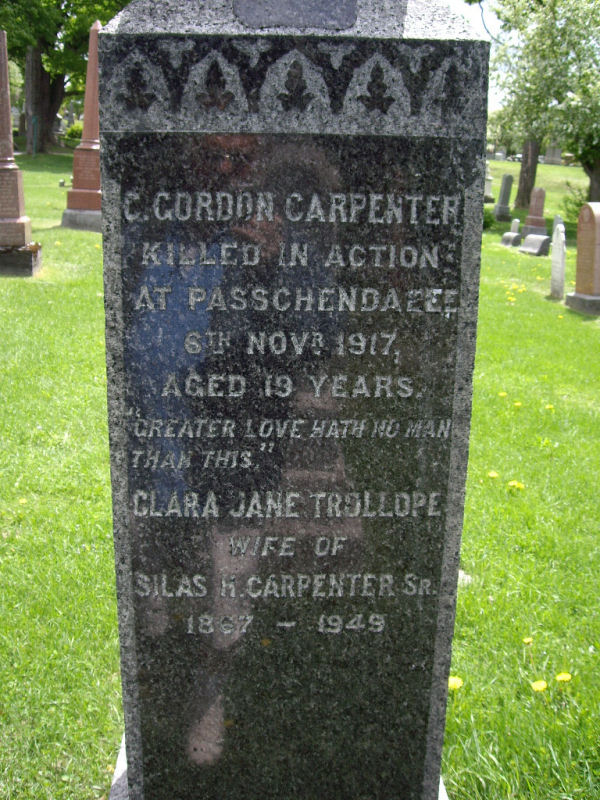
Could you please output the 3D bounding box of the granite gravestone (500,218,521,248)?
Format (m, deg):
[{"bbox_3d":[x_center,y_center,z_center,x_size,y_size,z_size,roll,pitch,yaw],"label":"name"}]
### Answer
[{"bbox_3d":[3.849,-3.038,15.954,0.210,0.480,0.380,-3,16,-14],"label":"granite gravestone"}]

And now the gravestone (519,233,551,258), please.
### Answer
[{"bbox_3d":[3.964,-2.630,14.760,0.250,0.350,0.550,-3,16,-14],"label":"gravestone"}]

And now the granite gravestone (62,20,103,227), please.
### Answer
[{"bbox_3d":[-3.952,-5.439,17.579,1.000,3.950,1.000,3,16,8],"label":"granite gravestone"}]

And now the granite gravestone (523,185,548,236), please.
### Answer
[{"bbox_3d":[4.786,-3.810,17.787,0.280,1.000,0.440,-5,17,-19],"label":"granite gravestone"}]

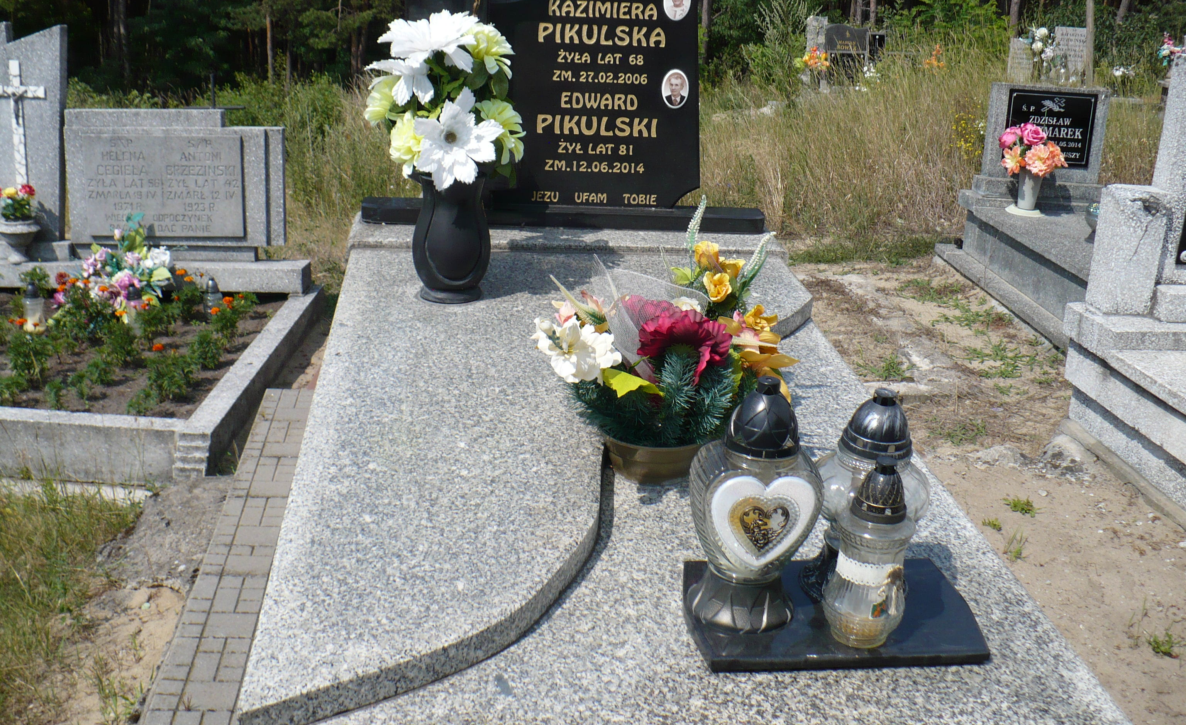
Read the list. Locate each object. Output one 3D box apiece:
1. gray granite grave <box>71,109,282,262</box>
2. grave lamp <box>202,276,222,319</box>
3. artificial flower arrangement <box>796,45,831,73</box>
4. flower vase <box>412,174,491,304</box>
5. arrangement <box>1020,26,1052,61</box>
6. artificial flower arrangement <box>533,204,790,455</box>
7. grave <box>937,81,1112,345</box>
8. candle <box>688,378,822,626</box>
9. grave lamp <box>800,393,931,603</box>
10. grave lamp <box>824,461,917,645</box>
[{"bbox_3d":[-1.364,-0.601,4.203,0.680,0.492,0.150,1,21,-7],"label":"gray granite grave"},{"bbox_3d":[-1.268,-0.220,4.216,0.075,0.140,0.075,1,21,-7],"label":"grave lamp"},{"bbox_3d":[1.831,-2.521,10.549,0.290,0.225,0.250,1,21,-7],"label":"artificial flower arrangement"},{"bbox_3d":[-0.322,-0.291,2.915,0.182,0.277,0.182,1,21,-7],"label":"flower vase"},{"bbox_3d":[3.690,-2.659,10.562,0.280,0.310,0.250,1,21,-7],"label":"arrangement"},{"bbox_3d":[0.128,-0.061,2.154,0.459,0.423,0.392,1,21,-7],"label":"artificial flower arrangement"},{"bbox_3d":[2.086,-0.546,4.857,0.906,0.763,1.768,1,21,-7],"label":"grave"},{"bbox_3d":[0.221,0.184,1.725,0.161,0.348,0.139,1,21,-7],"label":"candle"},{"bbox_3d":[0.397,0.182,1.823,0.157,0.302,0.157,1,21,-7],"label":"grave lamp"},{"bbox_3d":[0.377,0.250,1.699,0.111,0.262,0.111,1,21,-7],"label":"grave lamp"}]

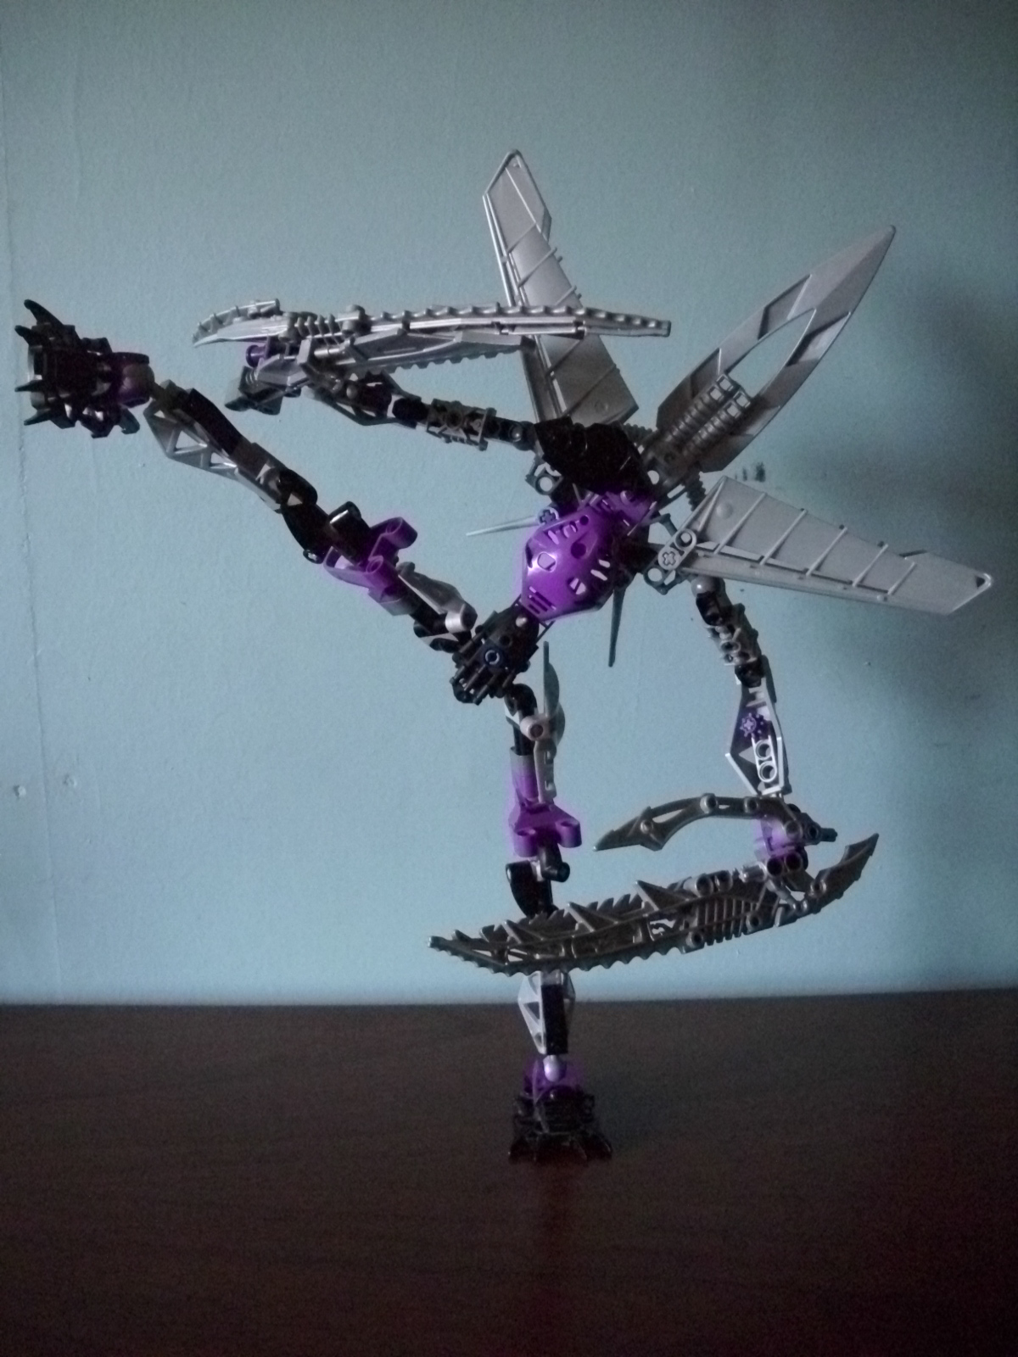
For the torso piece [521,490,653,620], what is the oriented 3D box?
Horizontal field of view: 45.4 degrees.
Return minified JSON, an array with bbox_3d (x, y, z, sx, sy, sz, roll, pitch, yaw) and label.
[{"bbox_3d":[0.026,-0.040,0.398,0.033,0.047,0.027,37,-3,7],"label":"torso piece"}]

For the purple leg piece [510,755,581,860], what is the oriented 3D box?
[{"bbox_3d":[0.012,0.042,0.405,0.023,0.033,0.019,-6,8,-19],"label":"purple leg piece"}]

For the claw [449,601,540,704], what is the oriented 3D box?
[{"bbox_3d":[-0.004,-0.008,0.400,0.022,0.036,0.020,41,0,2],"label":"claw"}]

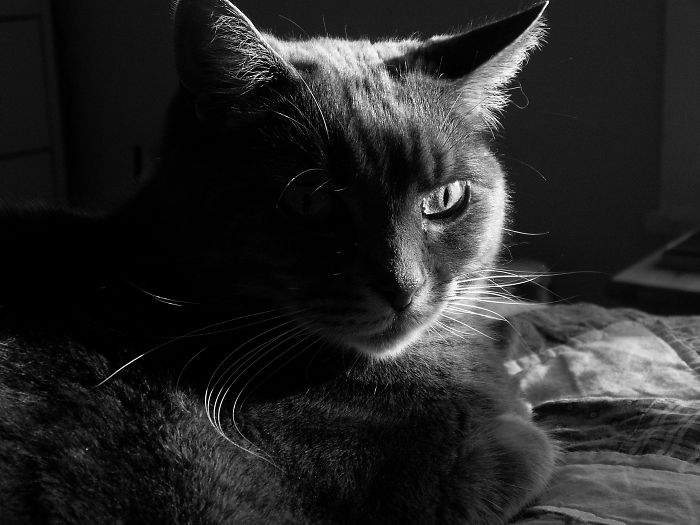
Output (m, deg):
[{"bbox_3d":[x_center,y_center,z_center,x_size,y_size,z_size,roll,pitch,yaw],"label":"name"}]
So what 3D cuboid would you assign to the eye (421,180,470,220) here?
[{"bbox_3d":[0.033,-0.021,0.425,0.018,0.013,0.009,-10,15,-32],"label":"eye"}]

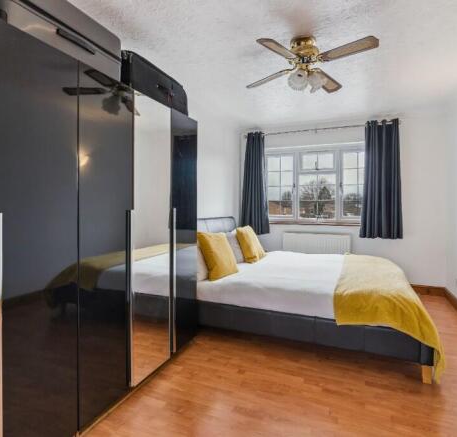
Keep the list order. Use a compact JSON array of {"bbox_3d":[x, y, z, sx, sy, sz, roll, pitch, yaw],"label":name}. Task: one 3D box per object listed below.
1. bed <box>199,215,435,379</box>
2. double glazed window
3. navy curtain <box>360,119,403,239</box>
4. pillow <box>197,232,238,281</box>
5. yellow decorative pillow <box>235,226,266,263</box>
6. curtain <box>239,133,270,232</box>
[{"bbox_3d":[0.711,0.557,3.219,2.140,1.050,1.620,1,3,23],"label":"bed"},{"bbox_3d":[1.338,-0.515,4.777,1.600,1.170,0.120,1,3,23],"label":"double glazed window"},{"bbox_3d":[2.127,-0.531,4.263,0.510,1.600,0.140,1,3,23],"label":"navy curtain"},{"bbox_3d":[-0.083,0.329,2.889,0.150,0.430,0.430,-24,-11,32],"label":"pillow"},{"bbox_3d":[0.265,0.296,3.773,0.150,0.430,0.430,-27,-12,29],"label":"yellow decorative pillow"},{"bbox_3d":[0.414,-0.561,4.976,0.450,1.580,0.140,1,3,23],"label":"curtain"}]

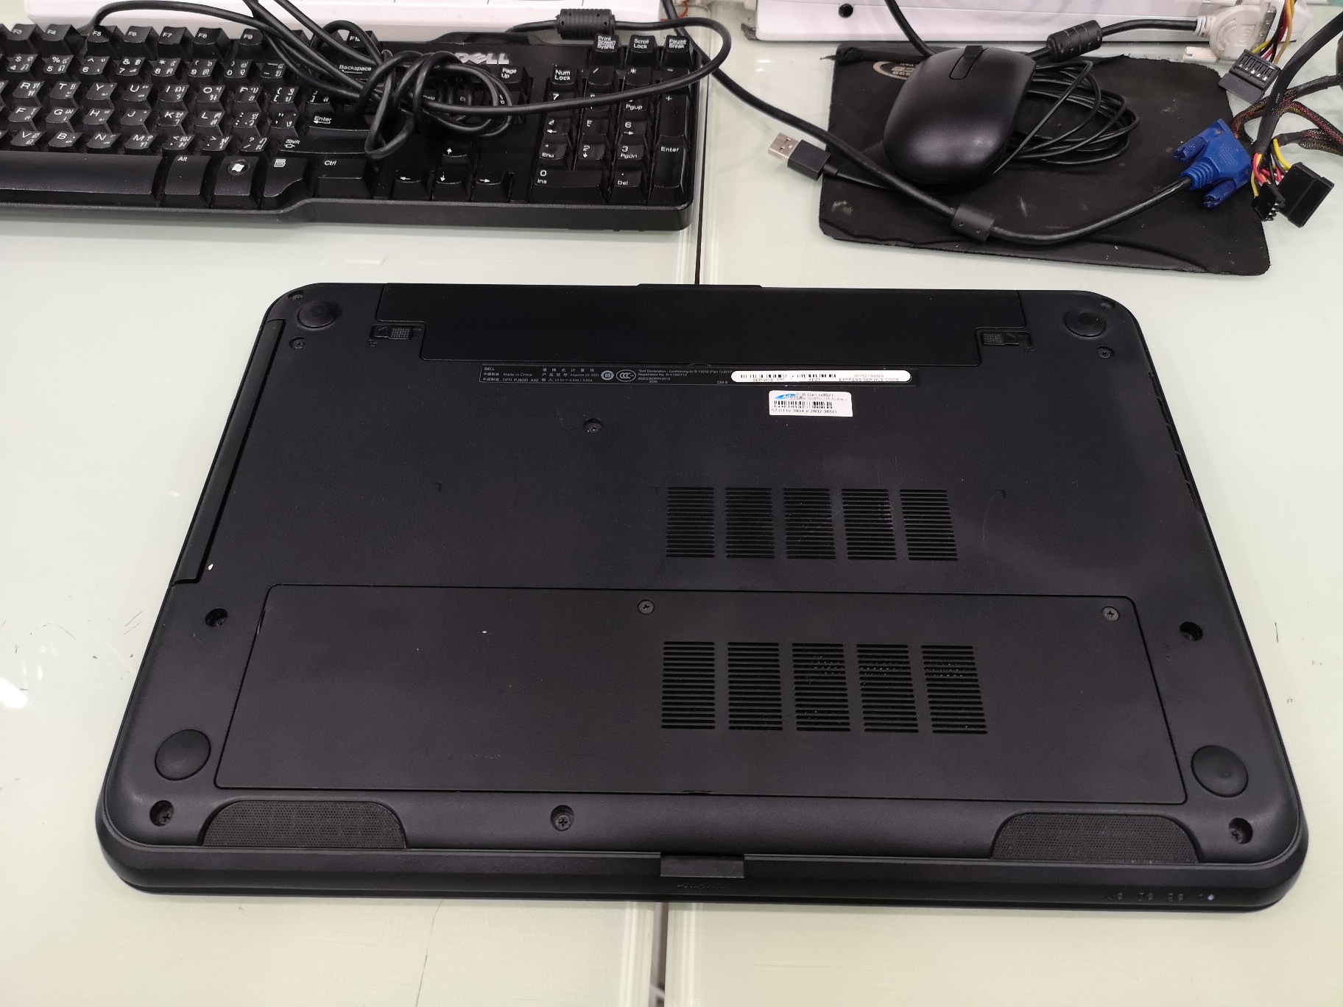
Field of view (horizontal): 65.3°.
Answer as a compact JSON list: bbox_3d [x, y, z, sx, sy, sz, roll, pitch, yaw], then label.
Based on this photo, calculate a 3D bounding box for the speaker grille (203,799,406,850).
[{"bbox_3d":[-0.111,0.098,0.319,0.063,0.003,0.013,0,74,1],"label":"speaker grille"}]

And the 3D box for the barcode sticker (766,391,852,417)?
[{"bbox_3d":[0.054,-0.039,0.409,0.032,0.001,0.012,1,55,2],"label":"barcode sticker"}]

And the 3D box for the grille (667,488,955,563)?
[{"bbox_3d":[0.050,0.007,0.378,0.102,0.002,0.031,1,55,1],"label":"grille"}]

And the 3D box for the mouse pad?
[{"bbox_3d":[0.189,-0.185,0.540,0.213,0.004,0.172,6,55,5],"label":"mouse pad"}]

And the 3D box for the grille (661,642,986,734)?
[{"bbox_3d":[0.049,0.060,0.341,0.103,0.002,0.031,1,55,1],"label":"grille"}]

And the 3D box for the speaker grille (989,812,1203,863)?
[{"bbox_3d":[0.127,0.101,0.315,0.061,0.003,0.014,1,74,1],"label":"speaker grille"}]

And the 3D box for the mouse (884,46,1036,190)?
[{"bbox_3d":[0.148,-0.203,0.530,0.062,0.037,0.113,18,57,13],"label":"mouse"}]

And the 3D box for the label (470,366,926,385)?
[{"bbox_3d":[0.011,-0.051,0.418,0.174,0.001,0.009,1,55,1],"label":"label"}]

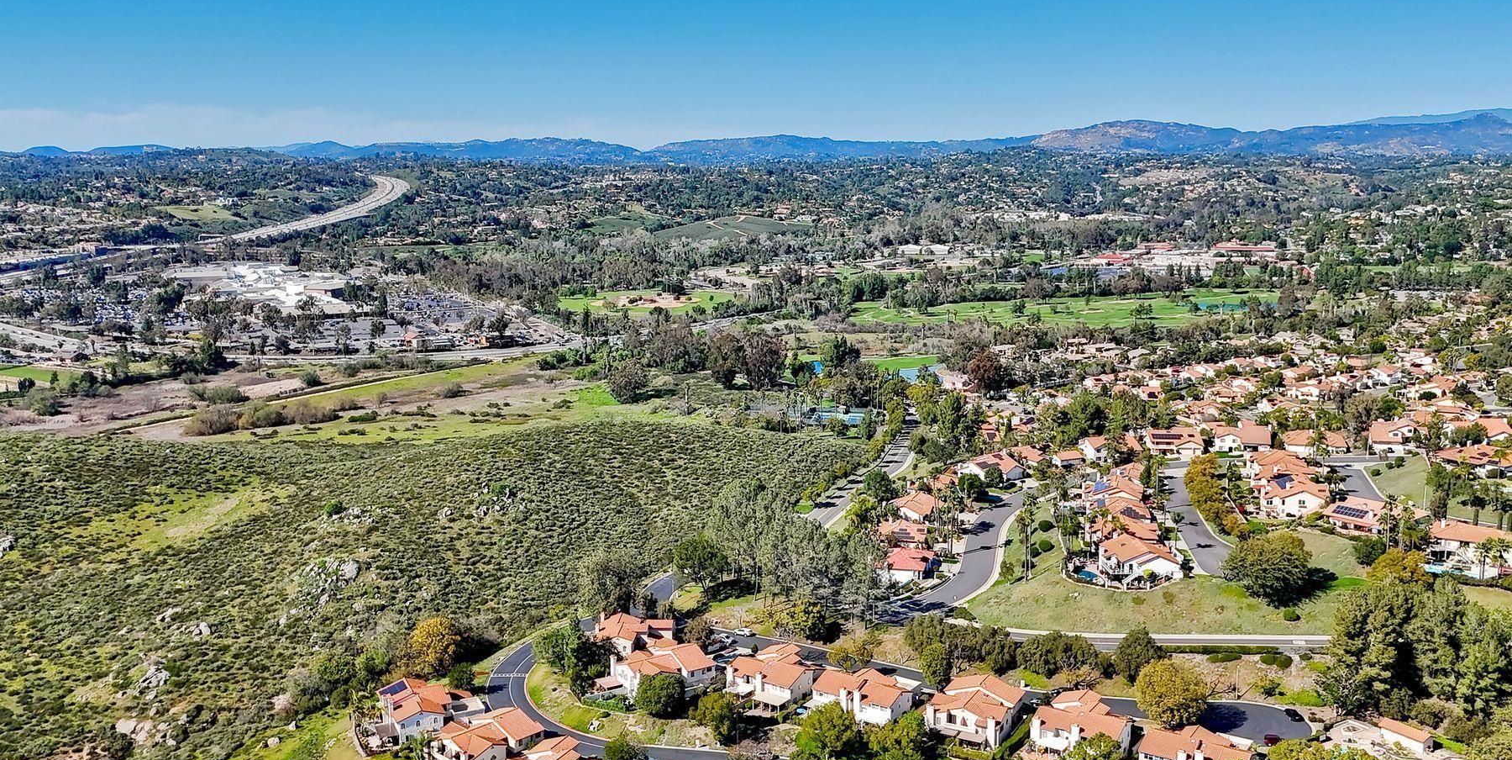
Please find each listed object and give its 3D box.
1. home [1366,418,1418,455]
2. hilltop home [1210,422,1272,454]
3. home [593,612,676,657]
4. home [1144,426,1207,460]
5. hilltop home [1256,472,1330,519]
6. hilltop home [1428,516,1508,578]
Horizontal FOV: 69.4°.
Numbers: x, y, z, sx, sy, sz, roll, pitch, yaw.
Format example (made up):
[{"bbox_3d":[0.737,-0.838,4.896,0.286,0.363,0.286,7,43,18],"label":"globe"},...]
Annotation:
[{"bbox_3d":[235.462,21.157,403.449,15.500,8.500,15.000,4,12,19],"label":"home"},{"bbox_3d":[180.126,21.855,405.623,18.500,8.300,16.000,2,11,12],"label":"hilltop home"},{"bbox_3d":[-31.200,65.736,278.663,19.500,8.600,16.000,0,11,-2],"label":"home"},{"bbox_3d":[154.435,22.575,402.706,18.500,8.000,16.000,1,11,7],"label":"home"},{"bbox_3d":[158.738,34.698,323.566,16.500,8.400,15.500,2,11,9],"label":"hilltop home"},{"bbox_3d":[186.089,43.705,284.568,17.500,8.600,14.000,6,12,27],"label":"hilltop home"}]

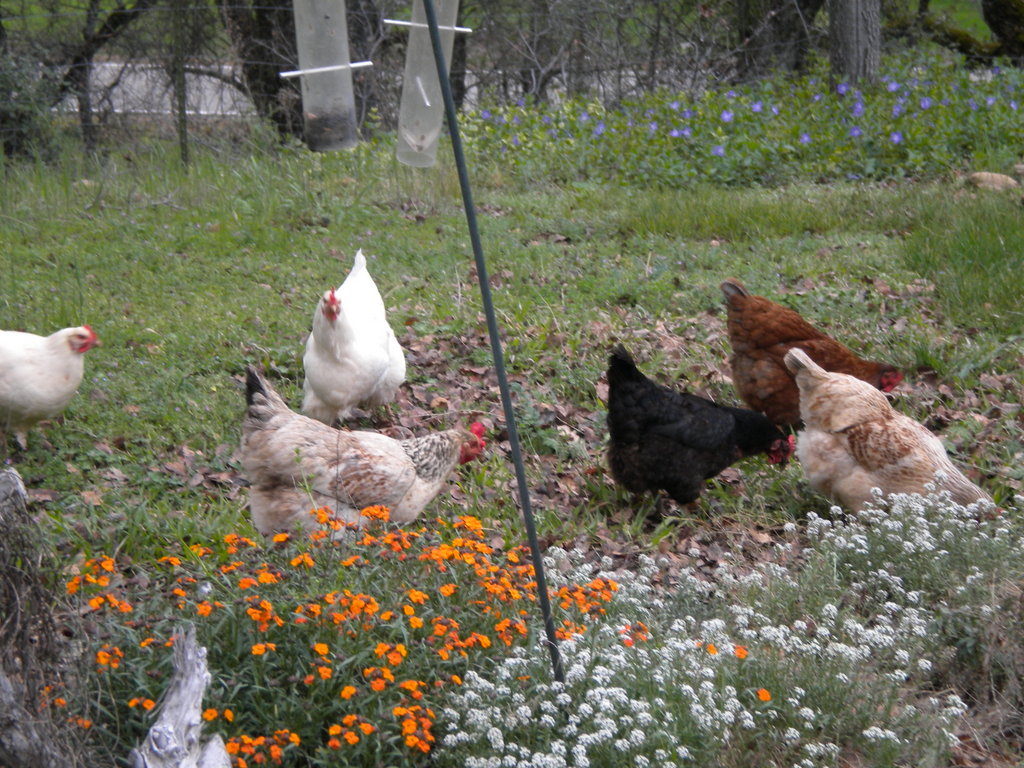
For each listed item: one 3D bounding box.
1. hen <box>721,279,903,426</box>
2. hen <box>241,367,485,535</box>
[{"bbox_3d":[0.662,-0.063,6.828,0.460,0.360,0.200,-8,14,-34],"label":"hen"},{"bbox_3d":[-0.285,0.138,5.894,0.455,0.340,0.200,-1,12,-4],"label":"hen"}]

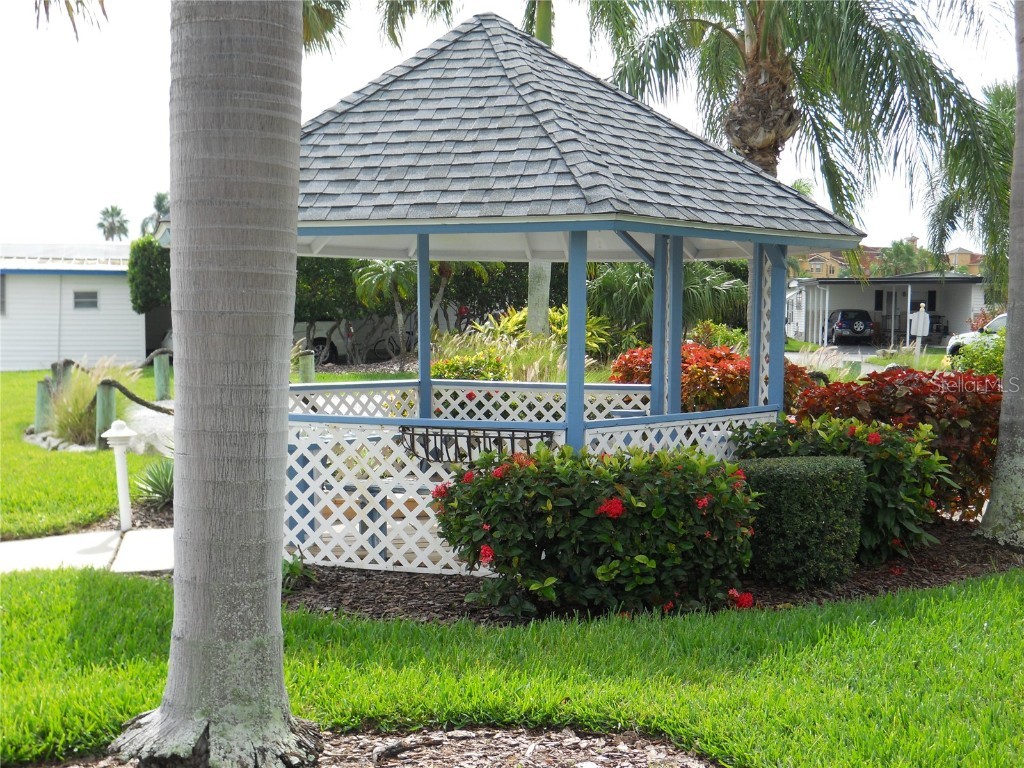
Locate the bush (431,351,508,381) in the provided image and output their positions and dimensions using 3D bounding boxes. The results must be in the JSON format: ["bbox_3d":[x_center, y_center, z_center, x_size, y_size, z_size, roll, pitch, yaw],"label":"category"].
[{"bbox_3d":[-0.610,0.061,16.536,1.170,0.981,1.150,1,4,0],"label":"bush"}]

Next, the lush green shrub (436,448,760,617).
[{"bbox_3d":[0.482,0.765,6.911,1.805,0.798,1.200,1,4,0],"label":"lush green shrub"}]

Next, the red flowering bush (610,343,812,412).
[{"bbox_3d":[2.182,0.171,13.336,2.171,1.210,1.600,1,4,0],"label":"red flowering bush"}]

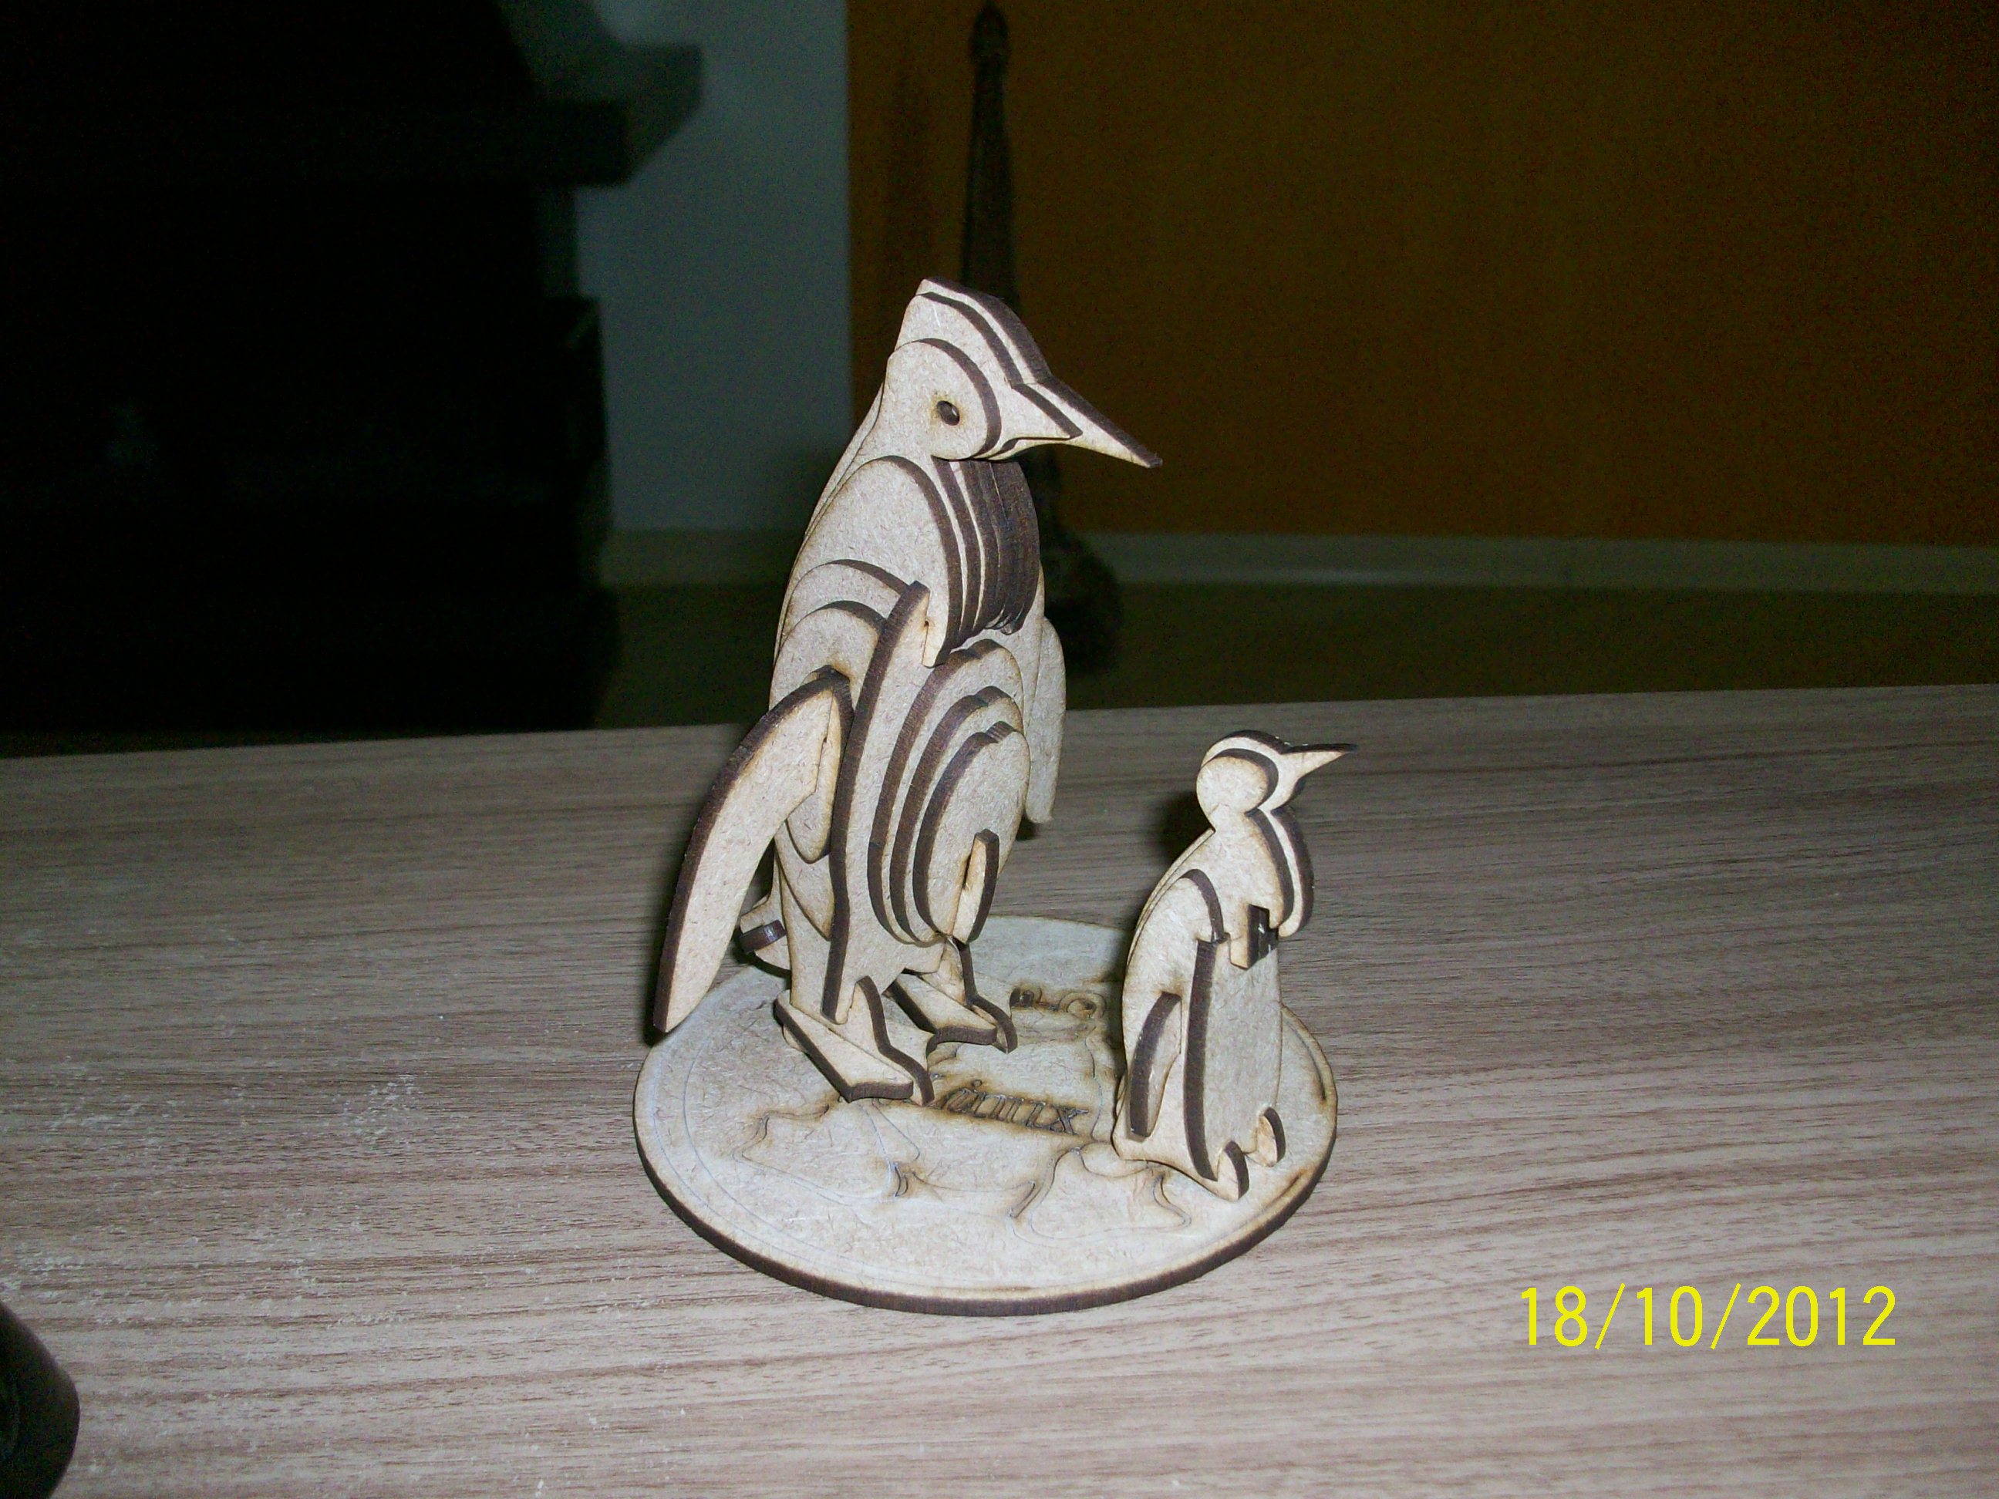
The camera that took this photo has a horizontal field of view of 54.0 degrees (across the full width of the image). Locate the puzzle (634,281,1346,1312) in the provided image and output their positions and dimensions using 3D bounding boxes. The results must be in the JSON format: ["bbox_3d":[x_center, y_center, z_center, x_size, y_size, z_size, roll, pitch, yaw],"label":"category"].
[{"bbox_3d":[-0.001,-0.003,0.297,0.117,0.131,0.114,19,29,37],"label":"puzzle"}]

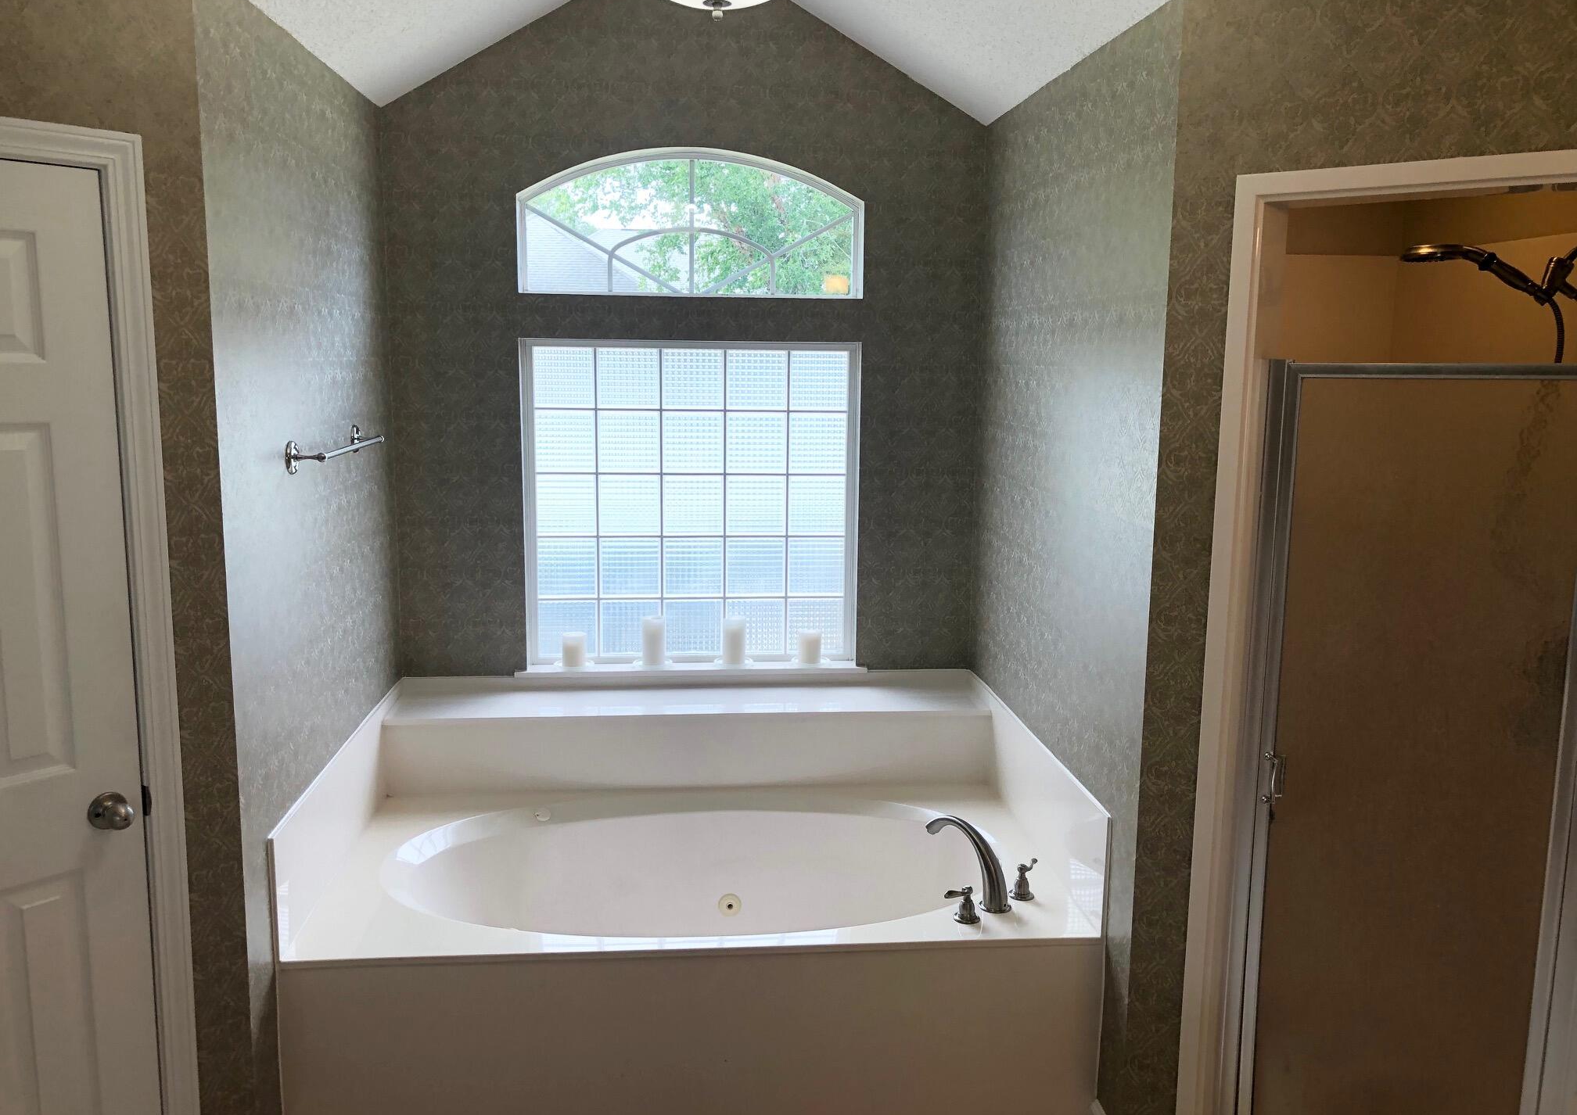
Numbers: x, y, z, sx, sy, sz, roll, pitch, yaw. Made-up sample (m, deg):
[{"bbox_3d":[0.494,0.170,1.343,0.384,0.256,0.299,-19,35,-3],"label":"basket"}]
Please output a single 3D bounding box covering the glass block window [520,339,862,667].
[{"bbox_3d":[-0.298,-0.160,3.989,1.036,1.020,0.080,0,9,-5],"label":"glass block window"}]

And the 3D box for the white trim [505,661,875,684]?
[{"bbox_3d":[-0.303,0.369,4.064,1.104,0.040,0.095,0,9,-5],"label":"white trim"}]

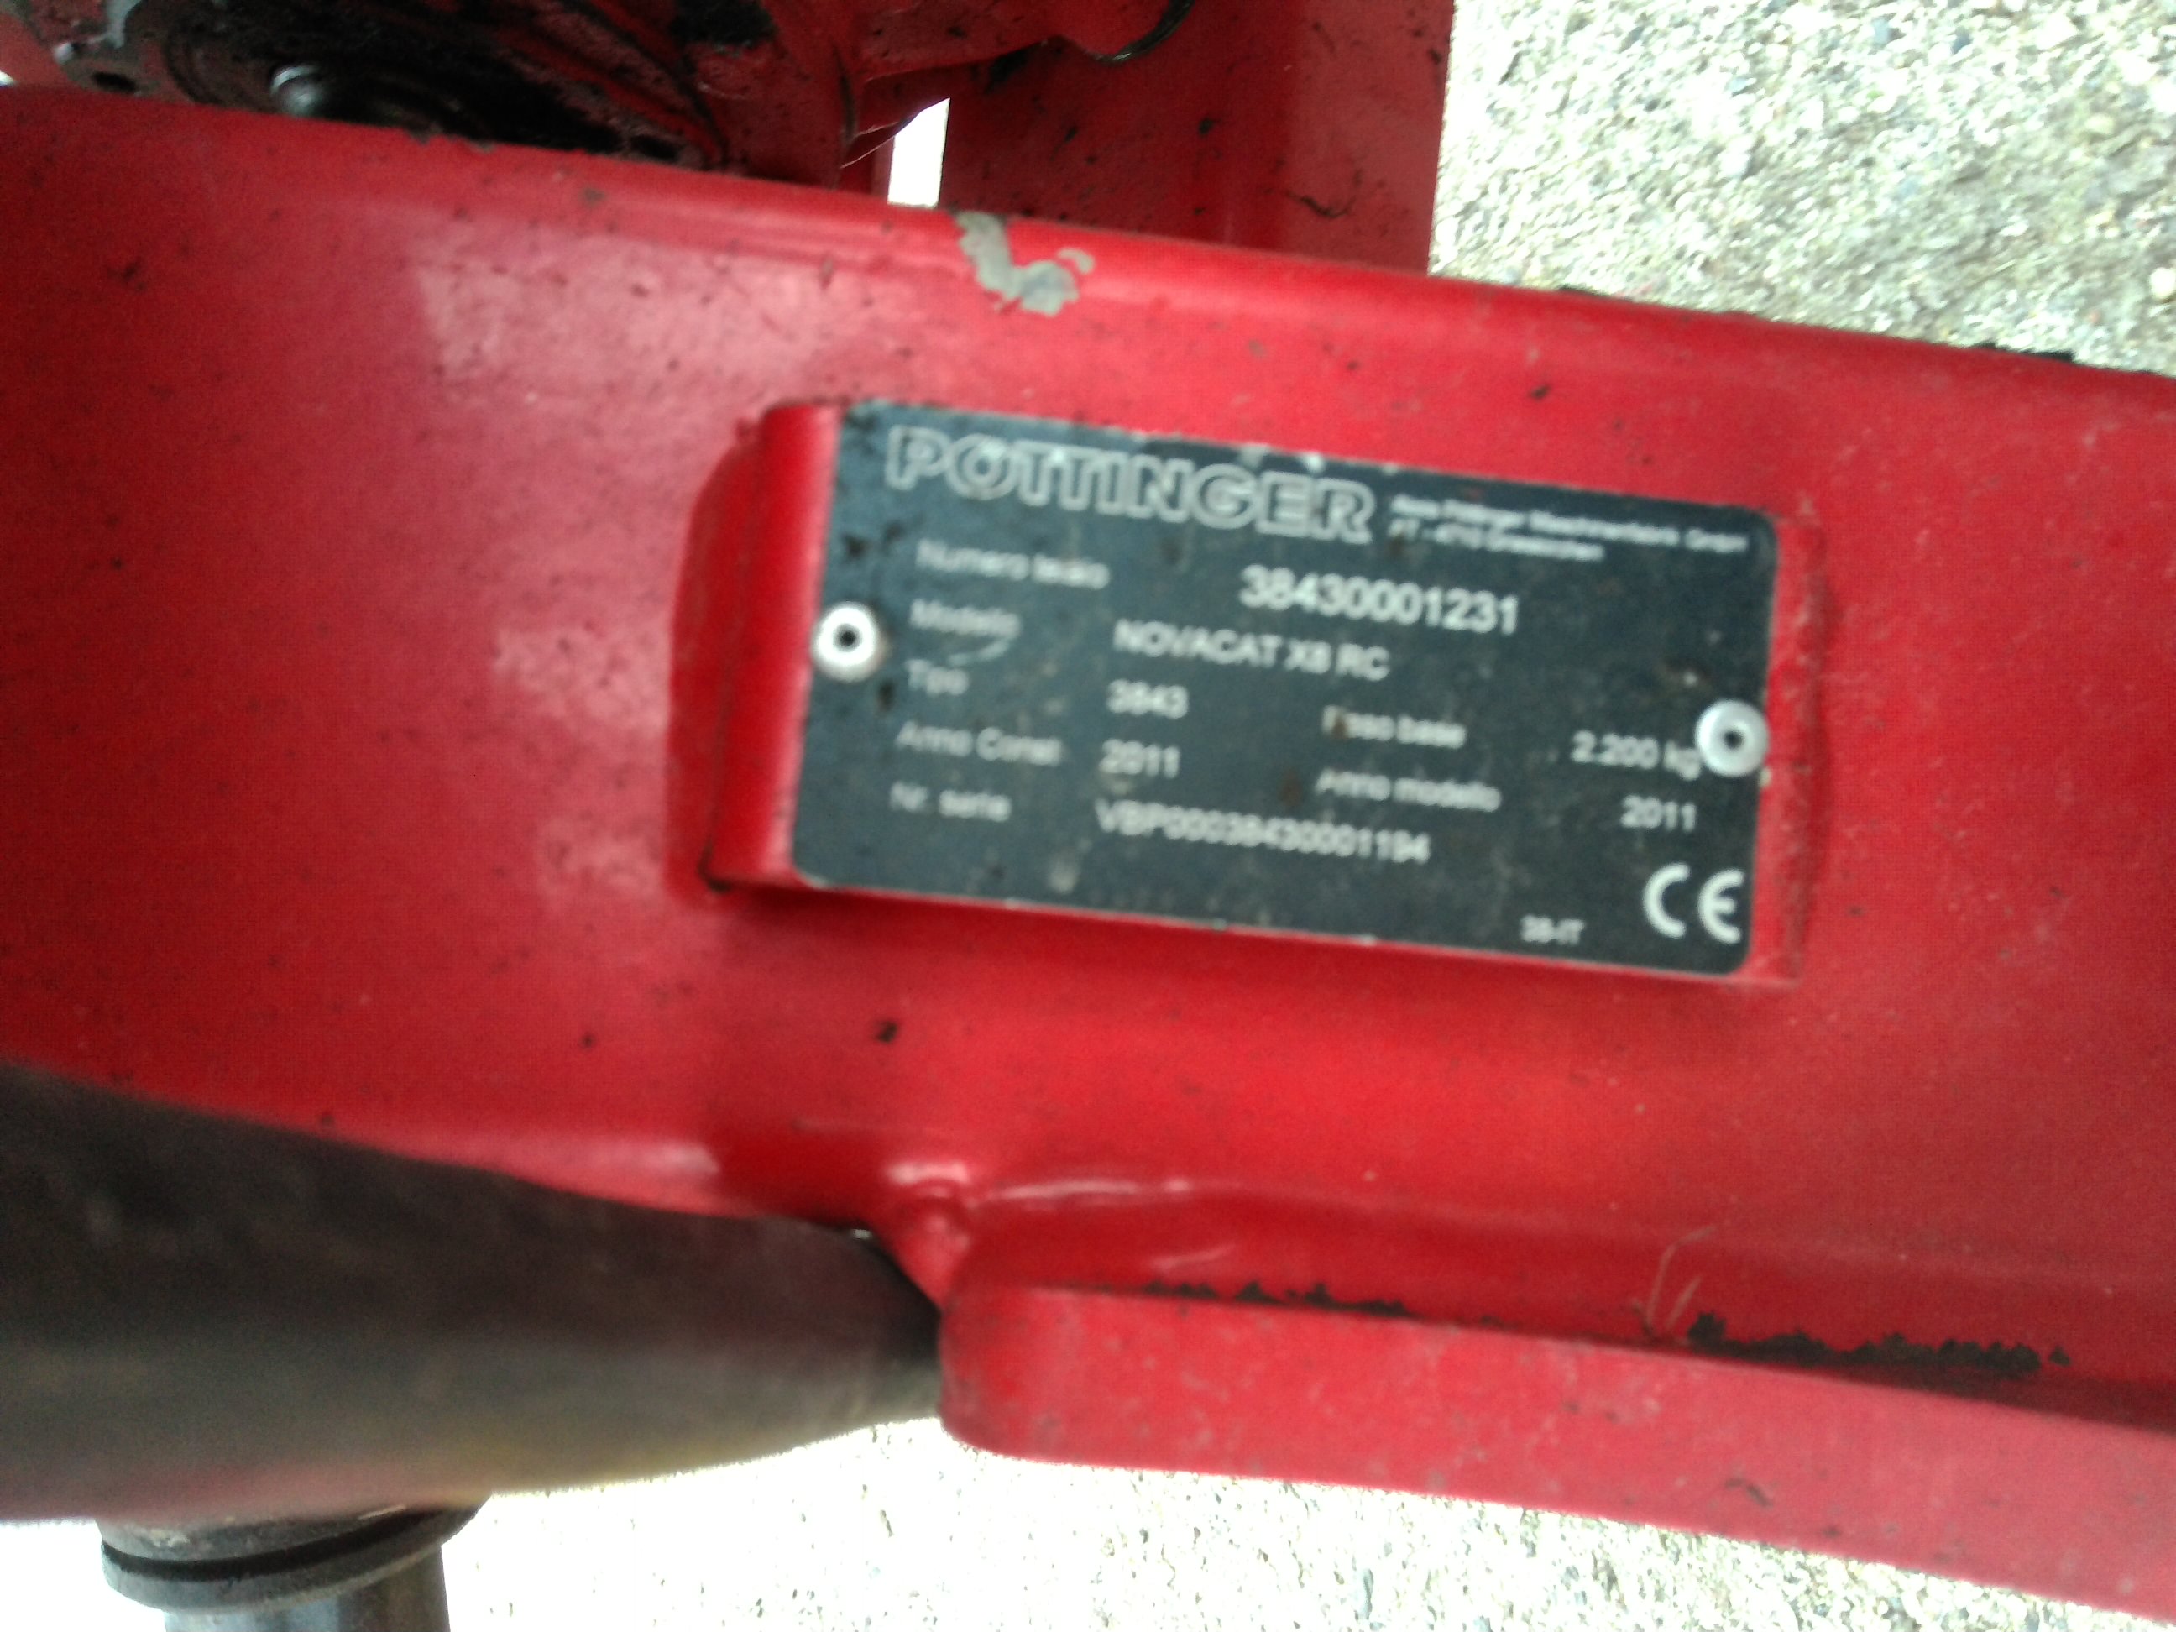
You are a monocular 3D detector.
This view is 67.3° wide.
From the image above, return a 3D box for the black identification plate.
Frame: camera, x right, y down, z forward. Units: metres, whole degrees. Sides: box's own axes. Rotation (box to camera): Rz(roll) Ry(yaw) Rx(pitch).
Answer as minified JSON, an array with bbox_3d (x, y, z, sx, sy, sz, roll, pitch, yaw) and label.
[{"bbox_3d":[0.023,-0.013,0.173,0.102,0.002,0.051,6,85,-4],"label":"black identification plate"}]

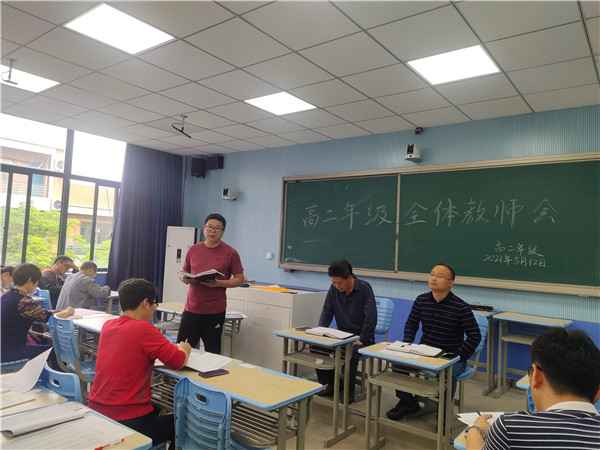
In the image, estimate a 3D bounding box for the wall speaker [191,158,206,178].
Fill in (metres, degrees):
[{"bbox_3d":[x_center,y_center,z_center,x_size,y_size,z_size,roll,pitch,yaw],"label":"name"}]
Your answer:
[{"bbox_3d":[-1.693,-0.970,7.281,0.230,0.330,0.220,3,-3,6],"label":"wall speaker"}]

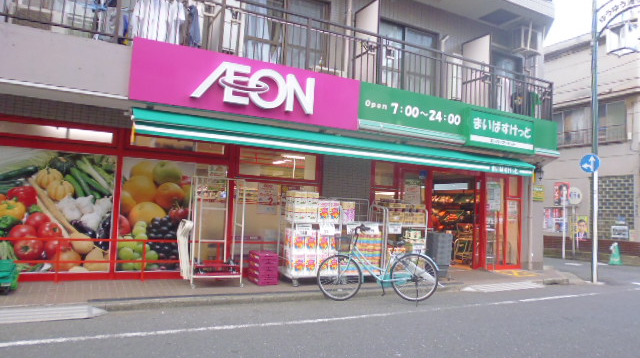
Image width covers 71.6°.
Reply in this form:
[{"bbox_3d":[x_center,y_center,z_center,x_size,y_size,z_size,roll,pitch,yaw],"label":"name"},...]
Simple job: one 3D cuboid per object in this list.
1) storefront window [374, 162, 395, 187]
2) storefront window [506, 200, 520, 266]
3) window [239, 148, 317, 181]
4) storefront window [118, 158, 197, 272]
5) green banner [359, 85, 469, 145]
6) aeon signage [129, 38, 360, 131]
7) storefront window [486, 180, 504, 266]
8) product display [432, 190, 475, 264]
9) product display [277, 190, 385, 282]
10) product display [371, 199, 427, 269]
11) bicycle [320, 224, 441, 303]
[{"bbox_3d":[1.274,-0.089,8.722,0.450,0.460,0.070,5,-5,-26],"label":"storefront window"},{"bbox_3d":[4.416,1.233,10.172,0.400,1.490,0.080,5,-5,-26],"label":"storefront window"},{"bbox_3d":[-0.707,-0.245,7.767,1.420,0.460,0.080,5,-5,-26],"label":"window"},{"bbox_3d":[-2.494,0.563,6.850,1.160,1.730,0.080,5,-5,-26],"label":"storefront window"},{"bbox_3d":[1.719,-1.168,8.056,2.350,0.750,0.110,5,-5,-26],"label":"green banner"},{"bbox_3d":[-0.966,-1.343,6.716,3.490,0.845,0.160,5,-5,-26],"label":"aeon signage"},{"bbox_3d":[3.930,0.990,9.950,0.540,2.000,0.080,5,-5,-26],"label":"storefront window"},{"bbox_3d":[3.769,1.234,11.839,0.750,1.850,1.750,5,-5,-26],"label":"product display"},{"bbox_3d":[0.192,0.974,7.363,1.640,1.450,0.620,5,-5,-26],"label":"product display"},{"bbox_3d":[1.377,1.086,7.911,0.920,1.410,0.600,5,-5,-26],"label":"product display"},{"bbox_3d":[0.851,1.208,6.340,1.730,1.060,0.550,2,-5,0],"label":"bicycle"}]

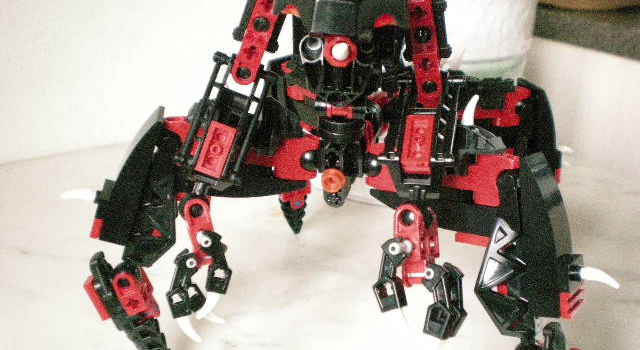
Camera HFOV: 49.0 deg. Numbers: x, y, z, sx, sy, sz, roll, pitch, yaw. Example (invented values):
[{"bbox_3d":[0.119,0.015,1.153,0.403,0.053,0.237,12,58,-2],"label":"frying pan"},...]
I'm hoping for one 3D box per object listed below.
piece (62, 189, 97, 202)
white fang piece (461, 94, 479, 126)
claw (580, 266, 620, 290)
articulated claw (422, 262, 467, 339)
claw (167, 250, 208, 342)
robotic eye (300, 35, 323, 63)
[{"bbox_3d":[-0.085,0.007,0.246,0.013,0.005,0.004,-6,17,15],"label":"piece"},{"bbox_3d":[0.049,-0.021,0.228,0.005,0.012,0.004,14,17,7],"label":"white fang piece"},{"bbox_3d":[0.080,0.029,0.200,0.013,0.006,0.004,18,23,12],"label":"claw"},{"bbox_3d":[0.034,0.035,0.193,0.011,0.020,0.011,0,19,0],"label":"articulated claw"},{"bbox_3d":[-0.039,0.035,0.207,0.011,0.026,0.011,-3,16,1],"label":"claw"},{"bbox_3d":[-0.003,-0.036,0.203,0.007,0.008,0.007,2,19,5],"label":"robotic eye"}]

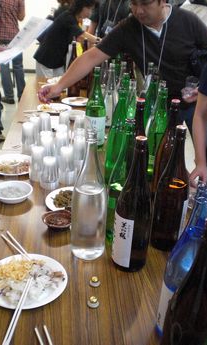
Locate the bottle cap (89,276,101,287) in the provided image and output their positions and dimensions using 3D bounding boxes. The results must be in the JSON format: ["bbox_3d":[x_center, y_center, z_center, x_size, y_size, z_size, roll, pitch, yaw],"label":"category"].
[{"bbox_3d":[-0.022,0.303,1.056,0.032,0.017,0.032,2,26,-1],"label":"bottle cap"}]

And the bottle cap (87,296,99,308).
[{"bbox_3d":[-0.025,0.335,0.978,0.031,0.018,0.031,3,25,-1],"label":"bottle cap"}]

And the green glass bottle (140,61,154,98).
[{"bbox_3d":[0.258,-0.428,2.191,0.105,0.397,0.105,3,25,0],"label":"green glass bottle"}]

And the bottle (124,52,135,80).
[{"bbox_3d":[0.140,-0.571,2.484,0.105,0.397,0.105,3,25,0],"label":"bottle"}]

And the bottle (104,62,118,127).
[{"bbox_3d":[0.046,-0.464,2.286,0.100,0.377,0.100,3,25,0],"label":"bottle"}]

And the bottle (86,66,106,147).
[{"bbox_3d":[-0.037,-0.344,1.981,0.105,0.397,0.105,3,25,0],"label":"bottle"}]

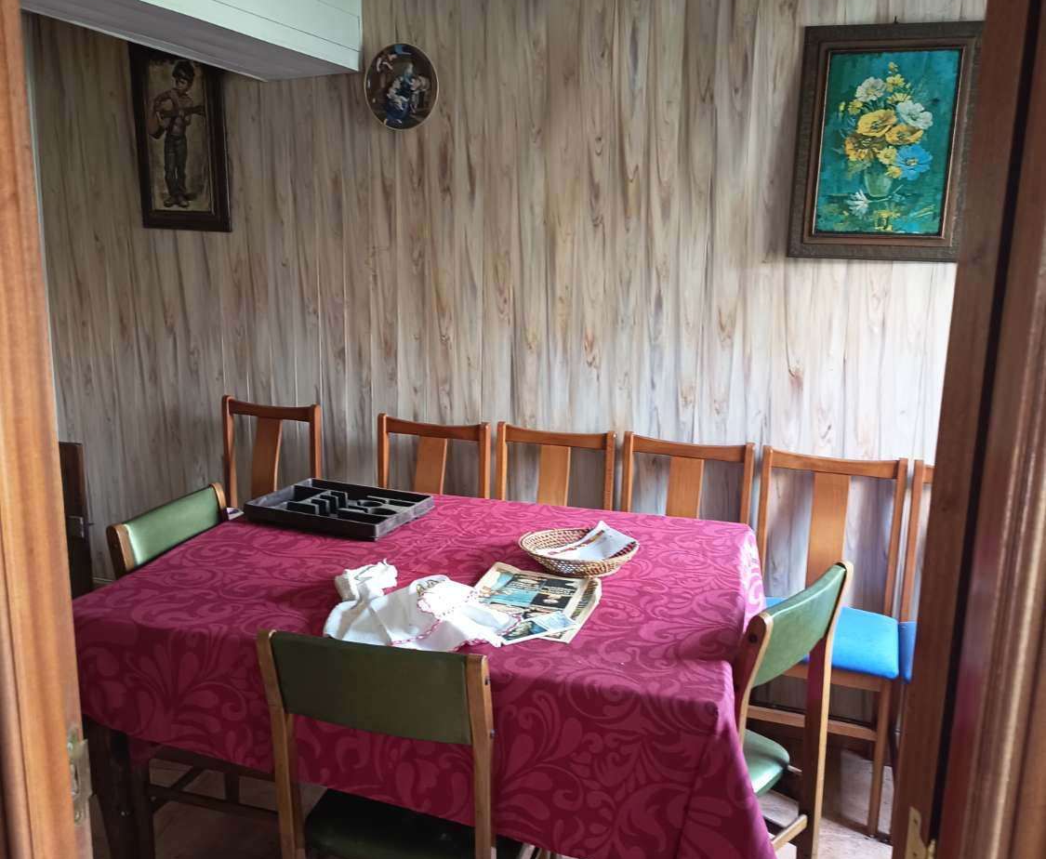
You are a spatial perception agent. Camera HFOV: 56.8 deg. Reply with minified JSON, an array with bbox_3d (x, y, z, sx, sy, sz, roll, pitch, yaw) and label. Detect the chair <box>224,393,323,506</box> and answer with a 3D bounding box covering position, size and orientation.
[{"bbox_3d":[-0.929,0.396,3.236,0.395,0.925,0.430,5,12,20],"label":"chair"}]

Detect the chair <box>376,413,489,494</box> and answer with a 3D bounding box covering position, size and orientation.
[{"bbox_3d":[-0.344,0.440,2.923,0.388,0.911,0.433,5,13,18],"label":"chair"}]

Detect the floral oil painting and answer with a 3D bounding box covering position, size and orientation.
[{"bbox_3d":[0.941,-0.736,2.502,0.453,0.590,0.035,5,13,18],"label":"floral oil painting"}]

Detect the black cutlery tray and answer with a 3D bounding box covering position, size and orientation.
[{"bbox_3d":[-0.471,0.204,2.504,0.390,0.042,0.290,6,12,24],"label":"black cutlery tray"}]

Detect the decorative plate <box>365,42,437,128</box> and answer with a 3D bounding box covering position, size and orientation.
[{"bbox_3d":[-0.362,-1.025,2.892,0.243,0.244,0.025,5,13,18],"label":"decorative plate"}]

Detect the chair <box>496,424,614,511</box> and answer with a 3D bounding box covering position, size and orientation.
[{"bbox_3d":[0.033,0.473,2.802,0.388,0.911,0.433,5,13,18],"label":"chair"}]

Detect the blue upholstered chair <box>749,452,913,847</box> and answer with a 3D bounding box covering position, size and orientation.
[{"bbox_3d":[0.797,0.550,2.619,0.395,0.925,0.430,5,12,20],"label":"blue upholstered chair"}]

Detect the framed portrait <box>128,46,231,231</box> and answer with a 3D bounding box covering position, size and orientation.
[{"bbox_3d":[-1.124,-0.964,3.176,0.354,0.604,0.030,5,13,18],"label":"framed portrait"}]

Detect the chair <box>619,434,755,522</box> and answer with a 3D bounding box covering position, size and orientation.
[{"bbox_3d":[0.404,0.505,2.681,0.388,0.911,0.433,5,13,18],"label":"chair"}]

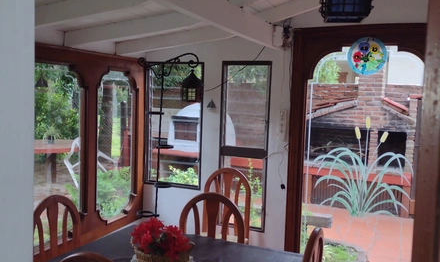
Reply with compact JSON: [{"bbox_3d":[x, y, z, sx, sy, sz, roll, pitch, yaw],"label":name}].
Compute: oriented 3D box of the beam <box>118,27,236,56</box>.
[{"bbox_3d":[-0.365,-0.715,2.688,1.070,0.115,0.065,-3,3,21],"label":"beam"}]

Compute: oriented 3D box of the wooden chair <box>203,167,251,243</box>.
[{"bbox_3d":[-0.009,0.818,2.716,0.450,1.000,0.500,4,5,18],"label":"wooden chair"}]

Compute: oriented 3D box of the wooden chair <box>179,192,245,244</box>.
[{"bbox_3d":[-0.115,0.883,1.952,0.450,1.000,0.500,4,5,17],"label":"wooden chair"}]

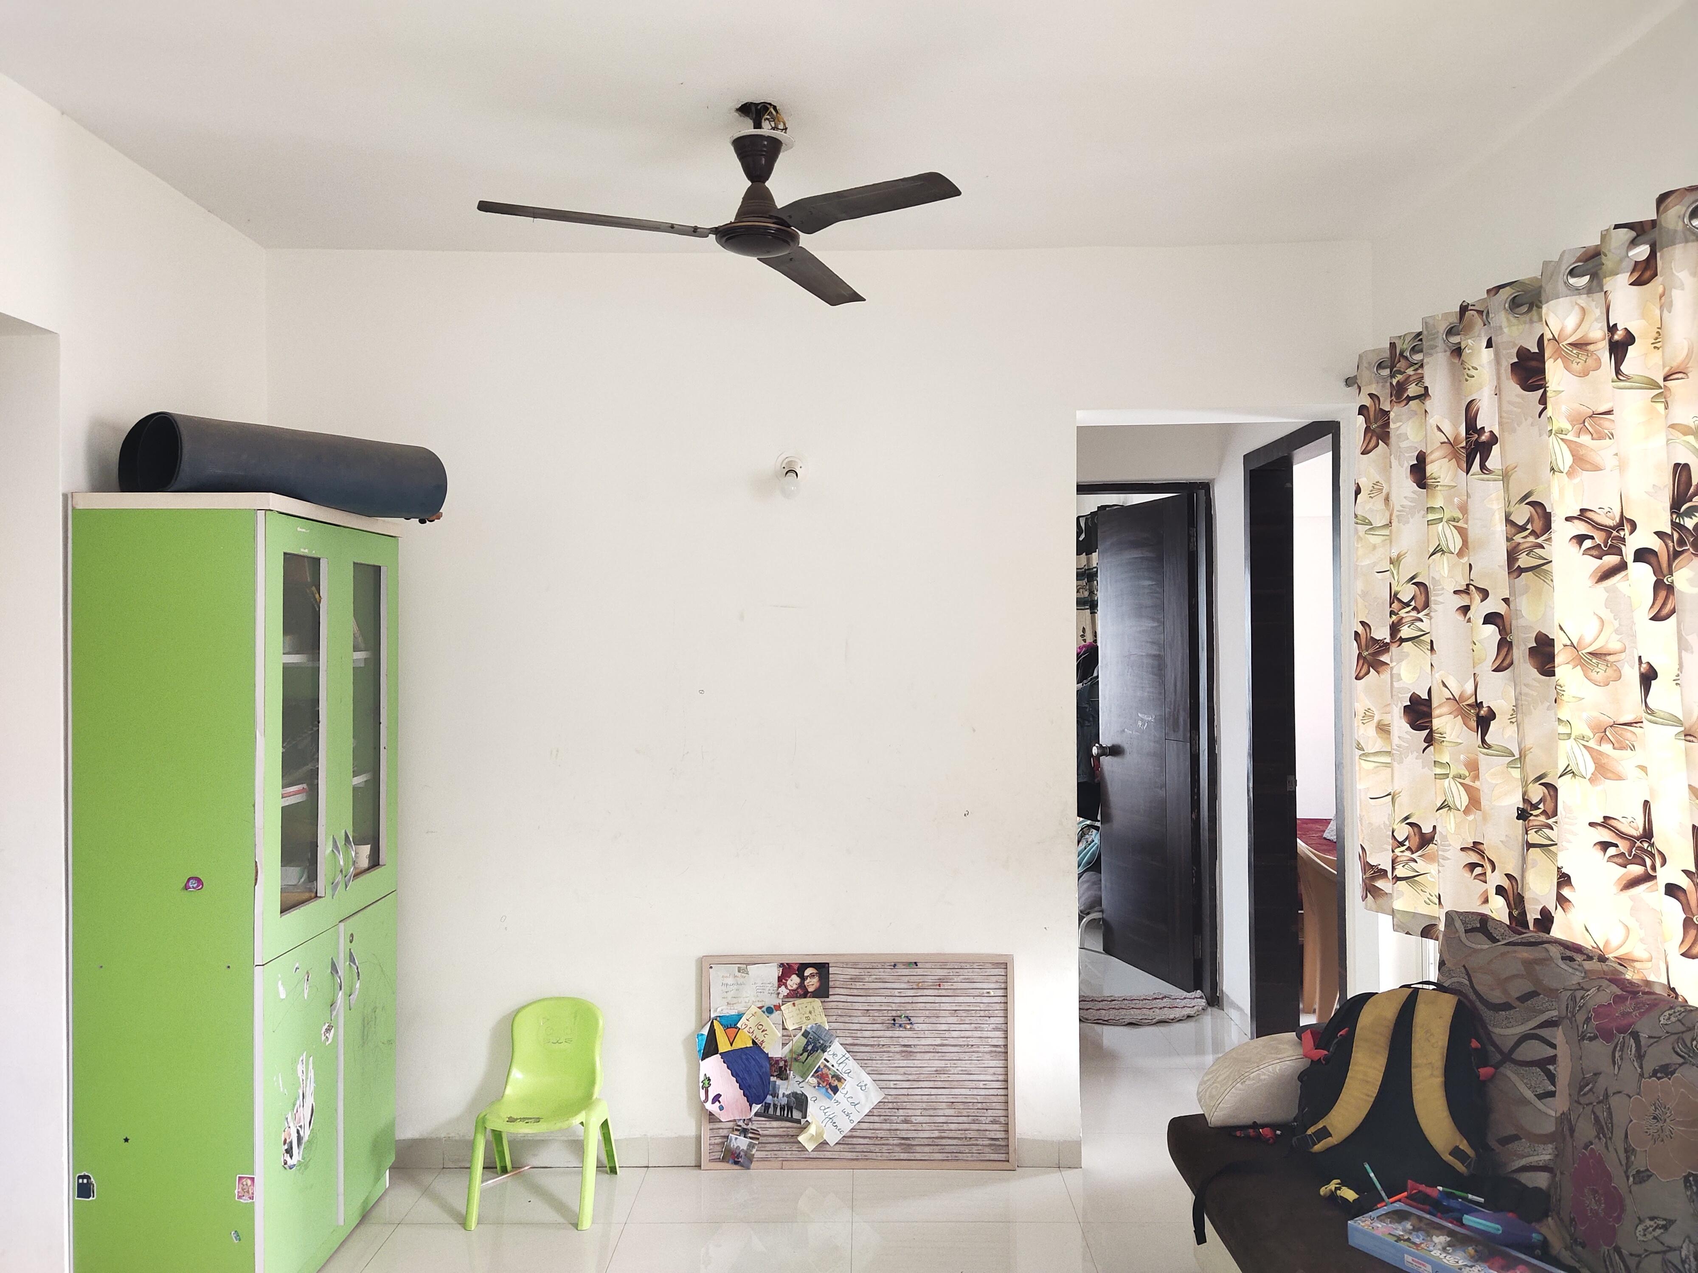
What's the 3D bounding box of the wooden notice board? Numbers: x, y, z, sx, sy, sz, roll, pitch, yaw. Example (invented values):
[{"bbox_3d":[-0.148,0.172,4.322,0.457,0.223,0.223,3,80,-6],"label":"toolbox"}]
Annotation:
[{"bbox_3d":[0.030,1.241,3.279,0.915,0.622,0.022,0,-1,1],"label":"wooden notice board"}]

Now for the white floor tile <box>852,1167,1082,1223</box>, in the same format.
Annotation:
[{"bbox_3d":[0.313,1.556,3.137,0.600,0.010,0.305,0,0,1],"label":"white floor tile"}]

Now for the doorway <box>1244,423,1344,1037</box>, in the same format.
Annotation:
[{"bbox_3d":[1.614,0.440,3.937,0.140,2.215,0.850,0,0,1],"label":"doorway"}]

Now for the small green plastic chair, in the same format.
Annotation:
[{"bbox_3d":[-0.837,1.294,3.115,0.345,0.524,0.340,0,0,1],"label":"small green plastic chair"}]

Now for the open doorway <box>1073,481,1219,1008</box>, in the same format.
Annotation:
[{"bbox_3d":[1.128,0.458,4.787,0.840,2.190,0.140,0,0,1],"label":"open doorway"}]

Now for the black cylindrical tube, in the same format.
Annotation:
[{"bbox_3d":[-1.381,-0.416,2.836,0.265,0.197,0.650,0,0,37],"label":"black cylindrical tube"}]

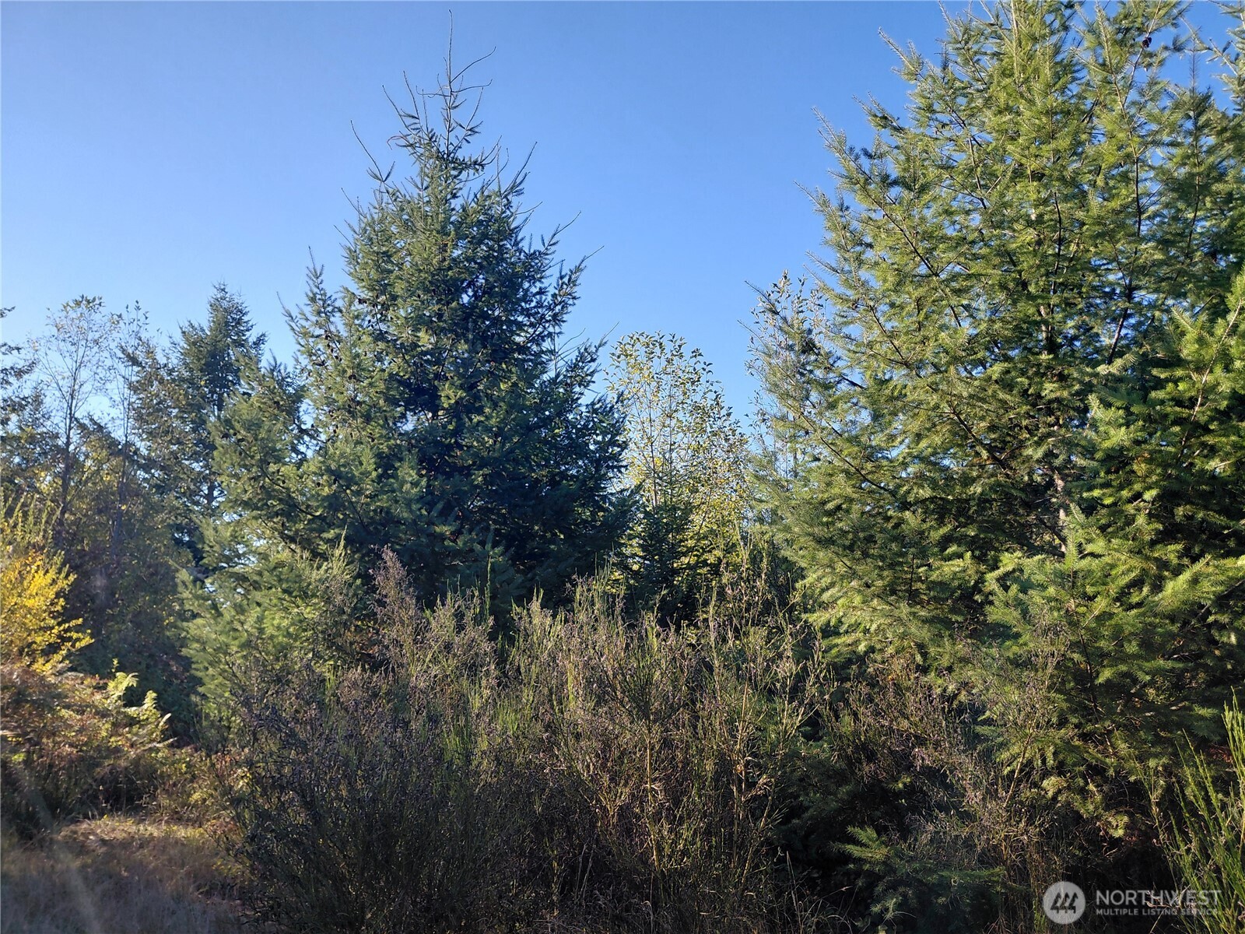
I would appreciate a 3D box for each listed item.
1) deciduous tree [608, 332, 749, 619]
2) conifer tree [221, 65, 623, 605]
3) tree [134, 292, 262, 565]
[{"bbox_3d":[0.924,0.399,14.862,2.500,5.390,2.400,0,-7,0],"label":"deciduous tree"},{"bbox_3d":[-2.775,-1.718,12.603,5.600,8.990,5.200,0,-7,0],"label":"conifer tree"},{"bbox_3d":[-11.874,-0.610,25.263,3.900,9.330,3.900,0,-7,0],"label":"tree"}]

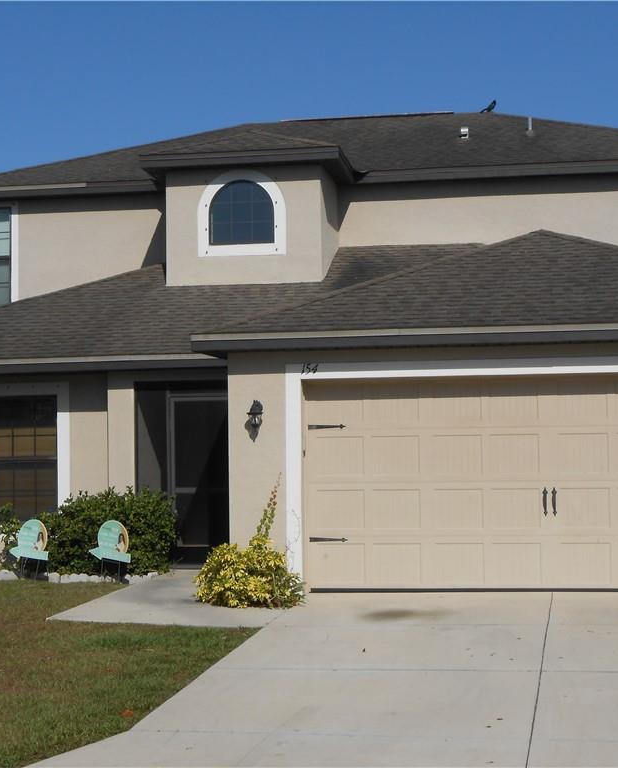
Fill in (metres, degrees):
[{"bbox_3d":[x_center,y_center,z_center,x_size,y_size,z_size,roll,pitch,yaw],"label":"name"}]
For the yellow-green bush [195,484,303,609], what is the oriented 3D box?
[{"bbox_3d":[-0.576,1.519,13.857,1.000,1.110,0.980,-1,-3,9],"label":"yellow-green bush"}]

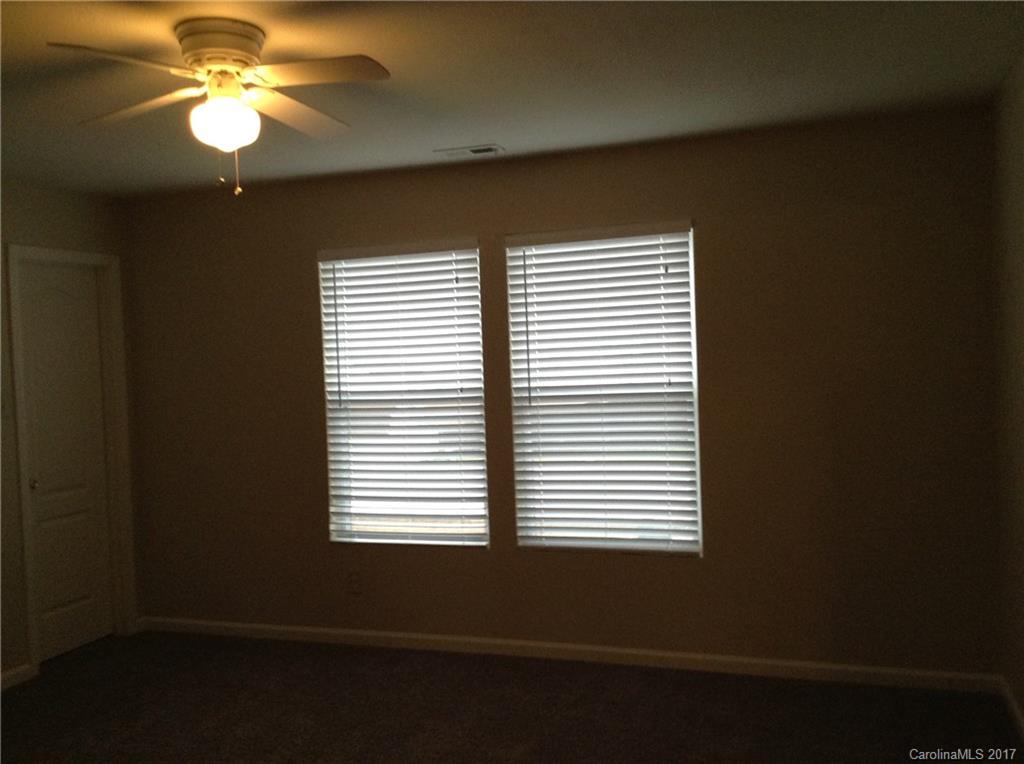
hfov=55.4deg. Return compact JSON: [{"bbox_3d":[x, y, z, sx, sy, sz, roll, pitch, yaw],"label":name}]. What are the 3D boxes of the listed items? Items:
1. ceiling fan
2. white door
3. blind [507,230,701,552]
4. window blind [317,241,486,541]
[{"bbox_3d":[-0.856,-0.853,2.879,1.060,0.350,1.060,-1,2,26],"label":"ceiling fan"},{"bbox_3d":[-2.373,0.391,5.122,0.045,2.041,0.600,-2,2,19],"label":"white door"},{"bbox_3d":[0.423,0.054,4.565,0.889,1.475,0.060,-2,2,19],"label":"blind"},{"bbox_3d":[-0.552,0.082,4.908,0.882,1.475,0.060,-2,2,19],"label":"window blind"}]

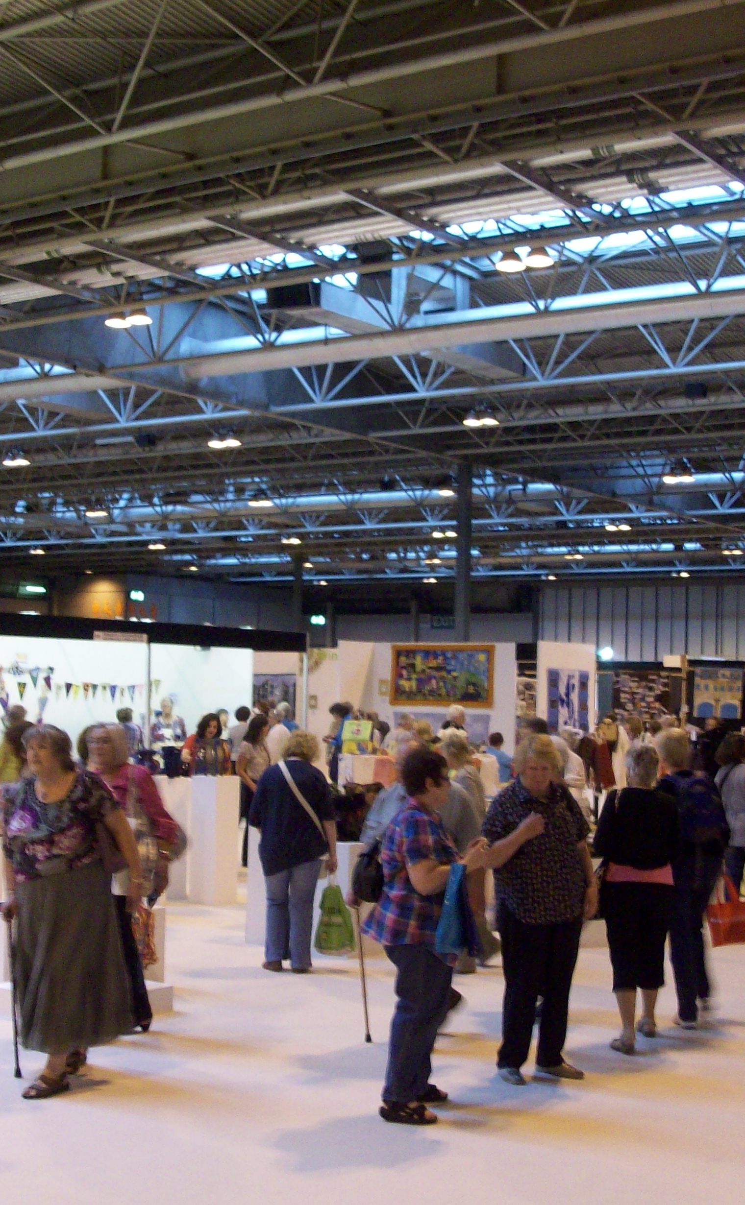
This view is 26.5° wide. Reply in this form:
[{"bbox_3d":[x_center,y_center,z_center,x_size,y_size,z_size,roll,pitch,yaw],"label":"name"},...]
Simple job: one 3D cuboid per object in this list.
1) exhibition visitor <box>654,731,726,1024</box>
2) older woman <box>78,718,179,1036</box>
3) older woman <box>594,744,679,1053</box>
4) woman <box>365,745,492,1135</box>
[{"bbox_3d":[1.831,1.556,9.066,0.440,1.658,0.420,3,-4,-22],"label":"exhibition visitor"},{"bbox_3d":[-1.261,1.466,8.532,0.500,1.600,0.420,-1,-4,34],"label":"older woman"},{"bbox_3d":[1.425,1.547,8.444,0.430,1.577,0.330,2,-4,-8],"label":"older woman"},{"bbox_3d":[0.217,1.423,6.901,0.540,1.570,0.480,1,-3,-3],"label":"woman"}]

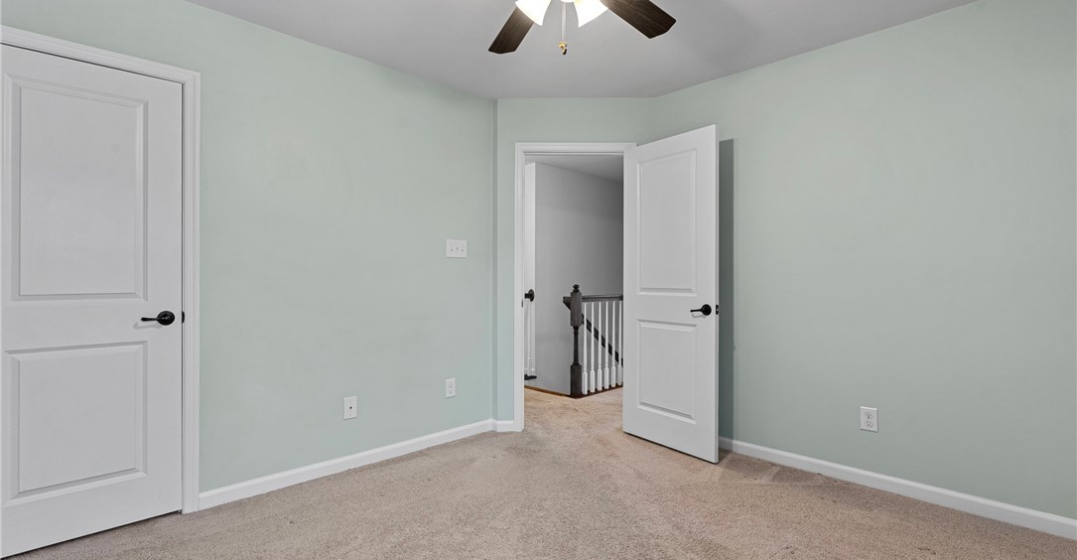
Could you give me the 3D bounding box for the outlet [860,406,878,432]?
[{"bbox_3d":[1.759,0.745,2.547,0.010,0.123,0.080,0,0,-45],"label":"outlet"}]

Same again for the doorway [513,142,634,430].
[{"bbox_3d":[0.274,0.052,3.545,0.880,2.090,0.150,0,0,0],"label":"doorway"}]

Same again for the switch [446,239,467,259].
[{"bbox_3d":[-0.559,-0.216,3.291,0.168,0.124,0.014,0,0,-44],"label":"switch"}]

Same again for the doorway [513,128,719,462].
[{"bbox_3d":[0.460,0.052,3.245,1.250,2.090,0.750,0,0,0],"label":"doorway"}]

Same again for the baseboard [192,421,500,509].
[{"bbox_3d":[-0.982,1.058,2.888,1.760,0.083,0.016,0,0,-44],"label":"baseboard"}]

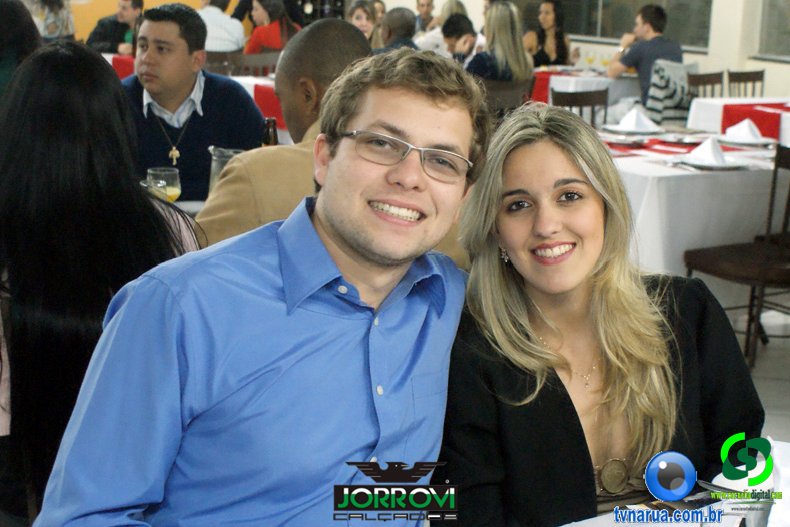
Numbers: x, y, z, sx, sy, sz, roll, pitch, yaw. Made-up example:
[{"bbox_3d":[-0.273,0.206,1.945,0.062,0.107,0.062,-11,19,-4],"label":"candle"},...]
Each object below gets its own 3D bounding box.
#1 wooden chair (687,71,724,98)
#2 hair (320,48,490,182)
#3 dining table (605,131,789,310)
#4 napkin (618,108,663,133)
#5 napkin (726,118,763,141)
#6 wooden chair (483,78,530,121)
[{"bbox_3d":[2.288,-0.875,6.417,0.420,0.870,0.480,-5,17,-17],"label":"wooden chair"},{"bbox_3d":[0.011,-0.166,1.045,0.175,0.165,0.205,8,8,-16],"label":"hair"},{"bbox_3d":[1.298,-0.121,4.009,1.150,0.760,1.120,-4,16,-14],"label":"dining table"},{"bbox_3d":[1.131,-0.667,4.248,0.190,0.110,0.140,-4,16,-14],"label":"napkin"},{"bbox_3d":[1.513,-0.592,3.991,0.180,0.110,0.140,-4,16,-14],"label":"napkin"},{"bbox_3d":[0.729,-0.854,6.341,0.430,0.870,0.500,-2,16,-8],"label":"wooden chair"}]

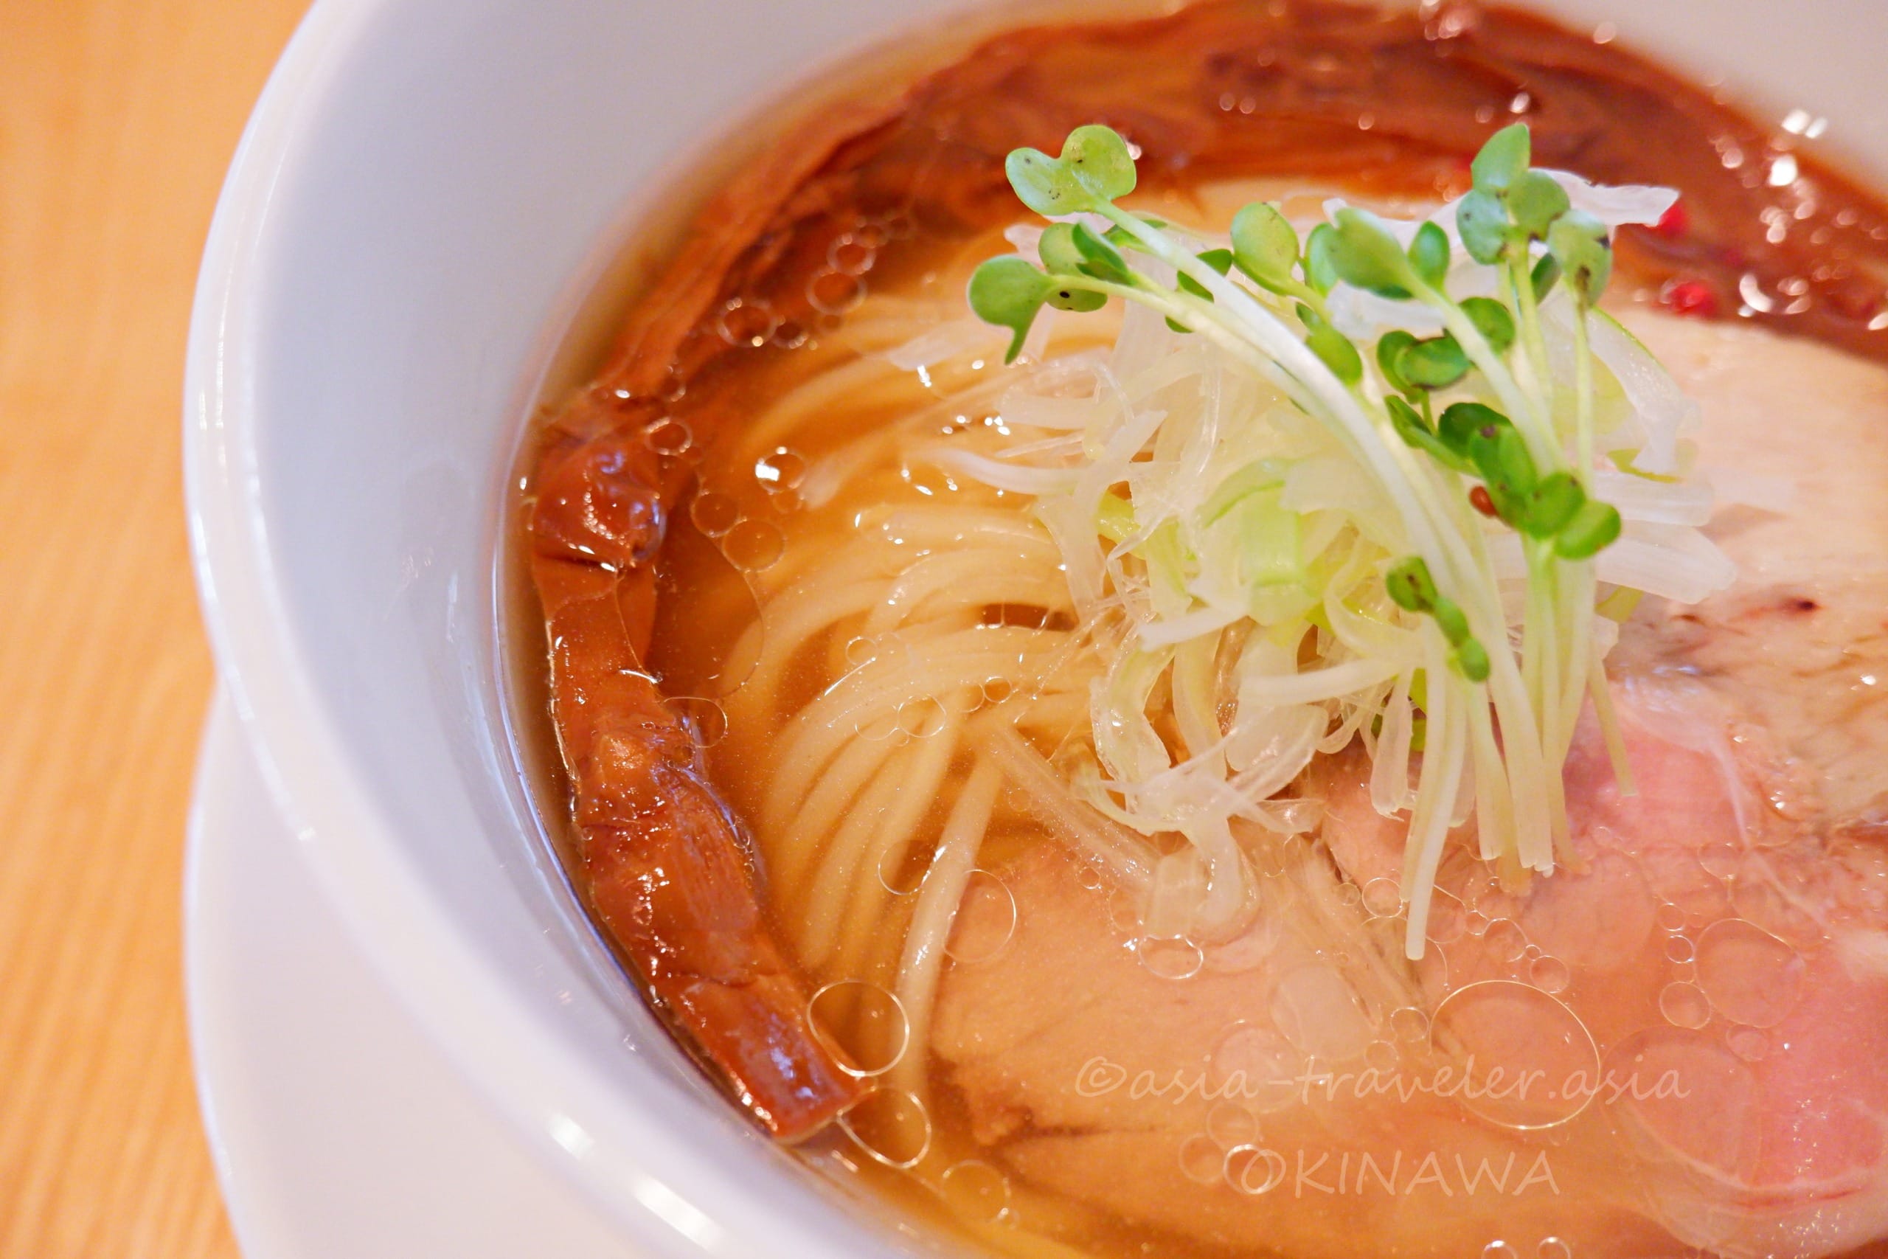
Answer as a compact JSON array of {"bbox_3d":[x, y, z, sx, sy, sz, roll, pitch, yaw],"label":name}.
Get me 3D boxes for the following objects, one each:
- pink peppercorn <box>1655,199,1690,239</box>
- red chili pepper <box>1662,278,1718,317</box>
[{"bbox_3d":[0.081,-0.046,0.211,0.005,0.005,0.005,0,59,0],"label":"pink peppercorn"},{"bbox_3d":[0.081,-0.036,0.205,0.006,0.004,0.005,0,59,0],"label":"red chili pepper"}]

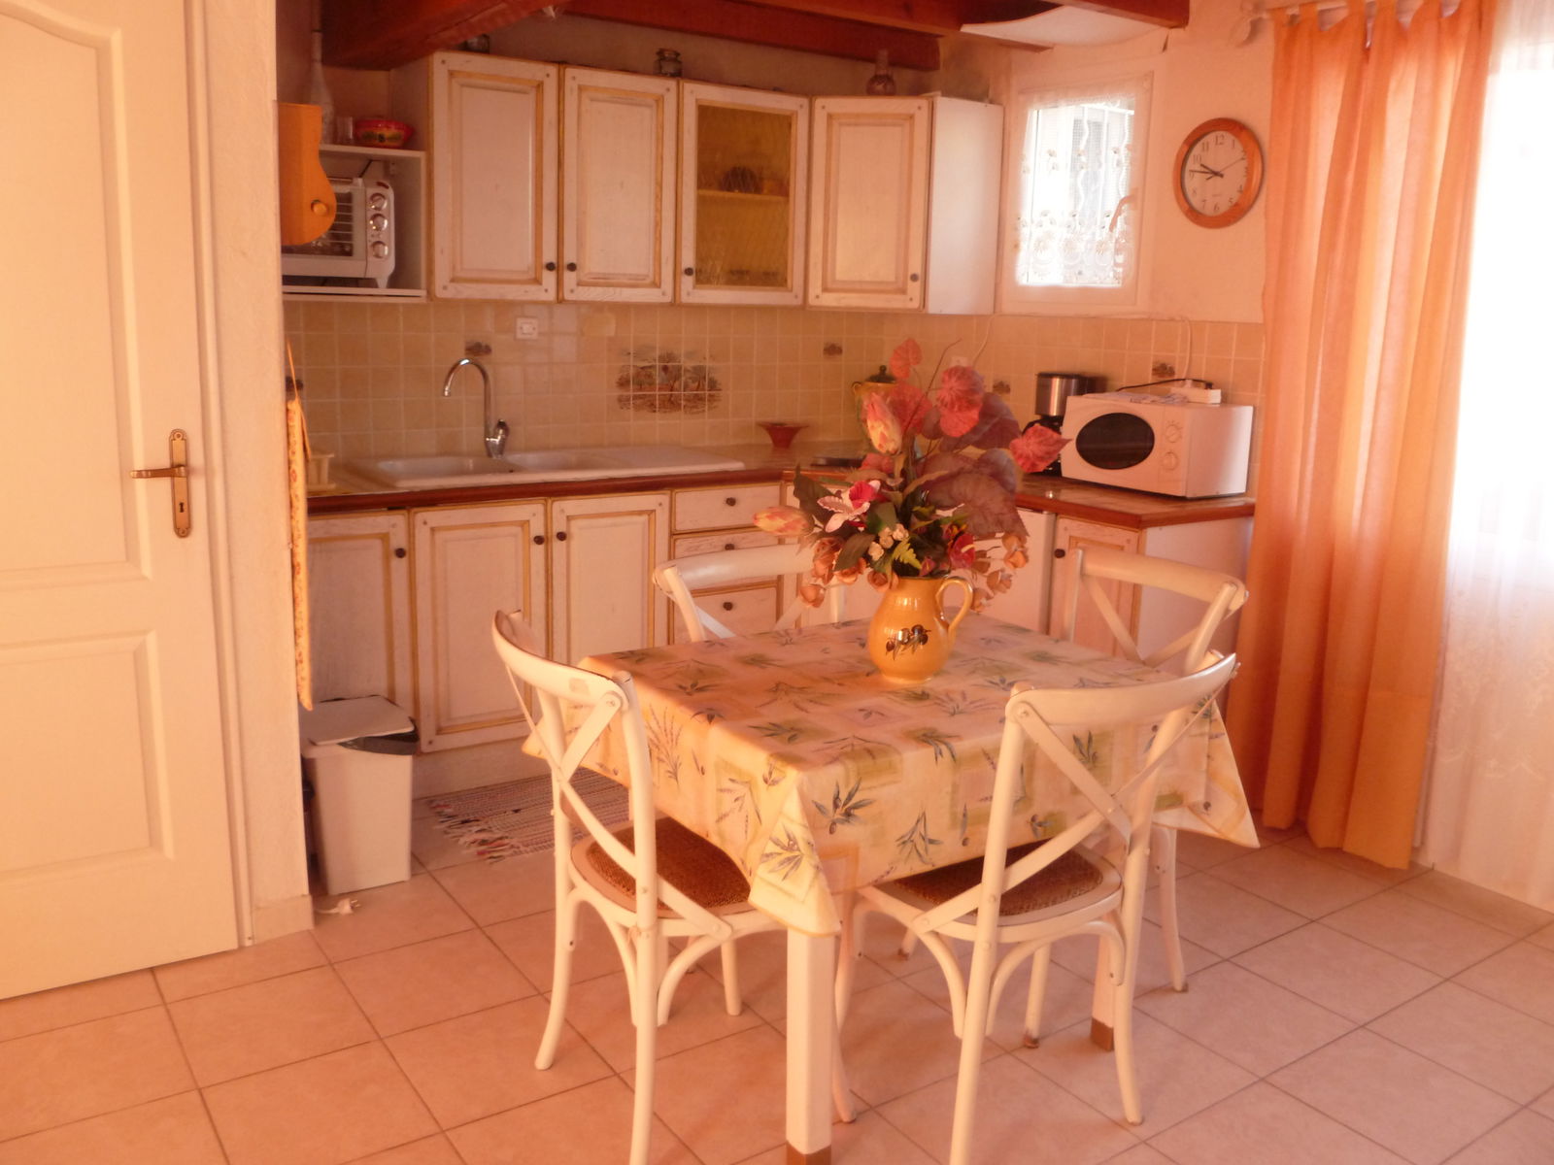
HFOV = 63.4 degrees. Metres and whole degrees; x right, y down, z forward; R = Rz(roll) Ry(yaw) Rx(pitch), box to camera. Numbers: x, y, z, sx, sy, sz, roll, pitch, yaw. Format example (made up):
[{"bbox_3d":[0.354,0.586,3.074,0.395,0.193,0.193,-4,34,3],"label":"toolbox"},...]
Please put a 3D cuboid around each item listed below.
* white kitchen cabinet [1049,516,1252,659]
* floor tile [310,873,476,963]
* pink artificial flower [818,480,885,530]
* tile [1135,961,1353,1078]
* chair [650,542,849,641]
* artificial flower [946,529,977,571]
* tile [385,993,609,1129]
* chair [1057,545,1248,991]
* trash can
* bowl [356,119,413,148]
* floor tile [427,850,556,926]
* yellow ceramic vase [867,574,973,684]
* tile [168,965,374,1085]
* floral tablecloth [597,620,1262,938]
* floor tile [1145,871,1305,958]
[{"bbox_3d":[1.093,0.231,3.622,0.580,0.860,0.300,-7,14,-34],"label":"white kitchen cabinet"},{"bbox_3d":[-0.906,0.776,2.910,0.330,0.010,0.330,-7,14,-34],"label":"floor tile"},{"bbox_3d":[0.123,-0.131,2.130,0.115,0.093,0.085,2,12,3],"label":"pink artificial flower"},{"bbox_3d":[0.936,0.873,2.523,0.330,0.010,0.330,-6,14,-33],"label":"tile"},{"bbox_3d":[0.086,0.410,2.592,0.470,0.877,0.530,-7,14,-33],"label":"chair"},{"bbox_3d":[0.322,-0.055,2.192,0.053,0.068,0.045,-3,12,-20],"label":"artificial flower"},{"bbox_3d":[-0.524,0.891,2.349,0.333,0.012,0.333,-7,14,-33],"label":"tile"},{"bbox_3d":[0.596,0.410,2.646,0.530,0.880,0.470,-7,14,-34],"label":"chair"},{"bbox_3d":[-1.052,0.522,3.089,0.275,0.395,0.300,-7,14,-33],"label":"trash can"},{"bbox_3d":[-1.107,-1.255,3.564,0.160,0.087,0.160,1,12,0],"label":"bowl"},{"bbox_3d":[-0.623,0.743,3.074,0.333,0.012,0.333,-7,14,-33],"label":"floor tile"},{"bbox_3d":[0.259,0.081,2.268,0.192,0.184,0.150,3,12,6],"label":"yellow ceramic vase"},{"bbox_3d":[-0.973,0.850,2.422,0.330,0.010,0.330,-6,14,-33],"label":"tile"},{"bbox_3d":[0.201,0.306,2.328,1.000,0.300,0.840,-7,14,-34],"label":"floral tablecloth"},{"bbox_3d":[1.030,0.787,2.973,0.330,0.010,0.330,-6,14,-33],"label":"floor tile"}]

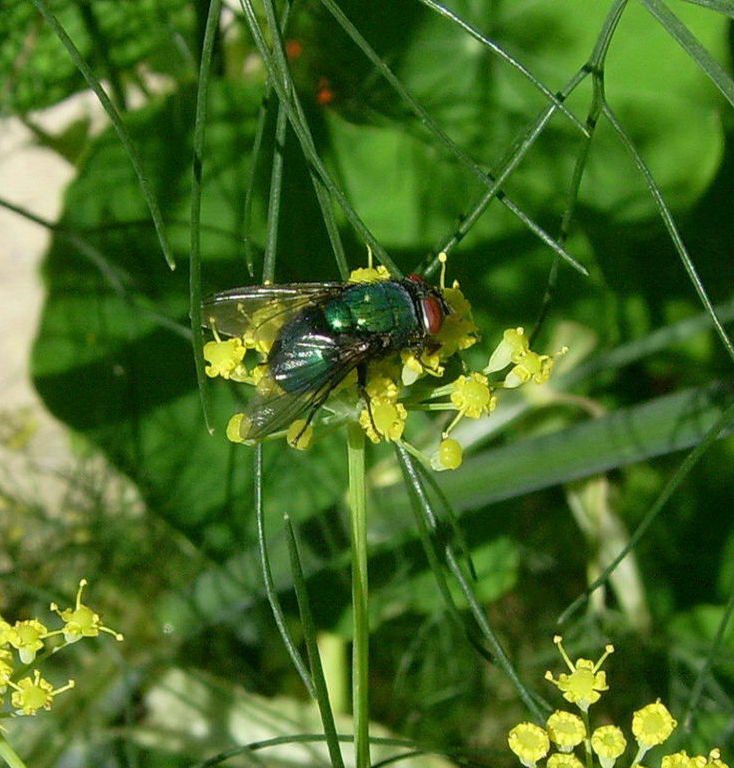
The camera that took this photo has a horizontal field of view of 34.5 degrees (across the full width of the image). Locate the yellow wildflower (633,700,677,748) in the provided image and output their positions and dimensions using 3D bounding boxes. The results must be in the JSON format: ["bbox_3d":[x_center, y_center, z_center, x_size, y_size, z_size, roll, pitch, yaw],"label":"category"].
[{"bbox_3d":[0.015,0.017,0.060,0.002,0.002,0.002,8,55,-12],"label":"yellow wildflower"}]

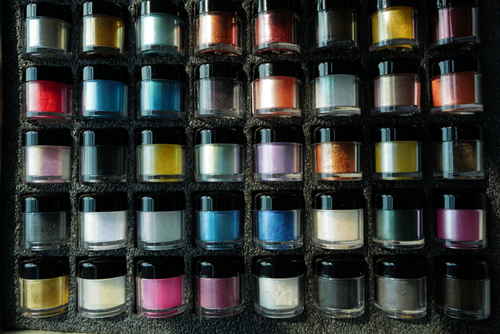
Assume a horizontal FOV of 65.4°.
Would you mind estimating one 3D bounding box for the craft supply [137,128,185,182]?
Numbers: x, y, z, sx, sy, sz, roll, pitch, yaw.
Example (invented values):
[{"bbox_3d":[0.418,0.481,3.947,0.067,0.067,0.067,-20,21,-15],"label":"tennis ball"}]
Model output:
[{"bbox_3d":[-0.060,-0.006,0.269,0.034,0.034,0.037,0,87,2],"label":"craft supply"}]

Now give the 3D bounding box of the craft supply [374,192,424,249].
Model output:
[{"bbox_3d":[0.102,0.035,0.268,0.034,0.034,0.037,-1,88,2],"label":"craft supply"}]

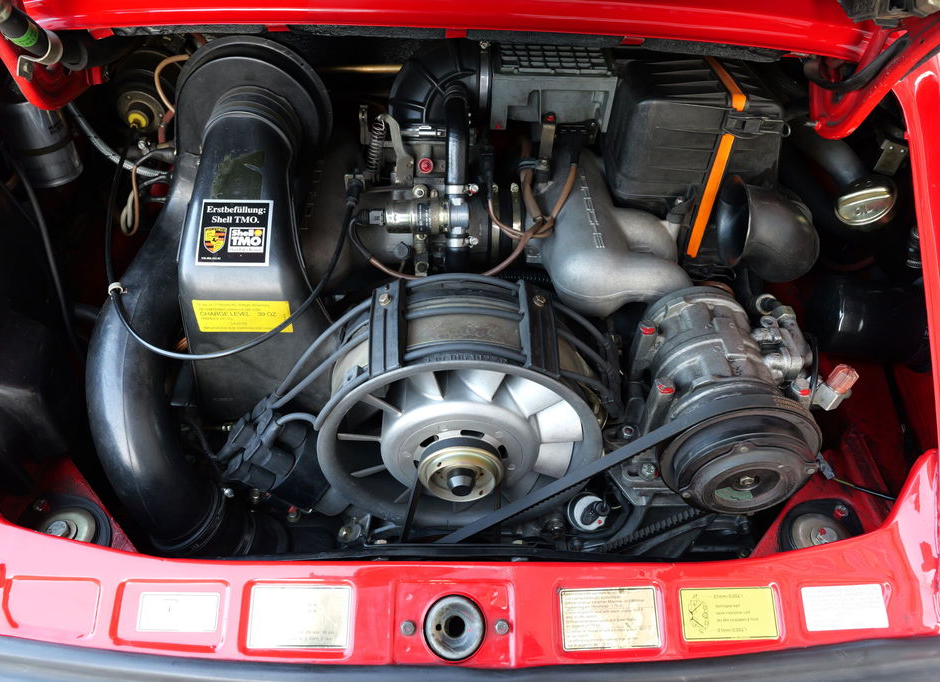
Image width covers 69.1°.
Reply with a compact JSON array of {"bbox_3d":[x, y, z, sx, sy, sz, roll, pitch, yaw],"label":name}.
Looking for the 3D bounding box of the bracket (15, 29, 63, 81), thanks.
[{"bbox_3d":[-0.443,-0.294,0.700,0.022,0.035,0.056,40,84,-15],"label":"bracket"}]

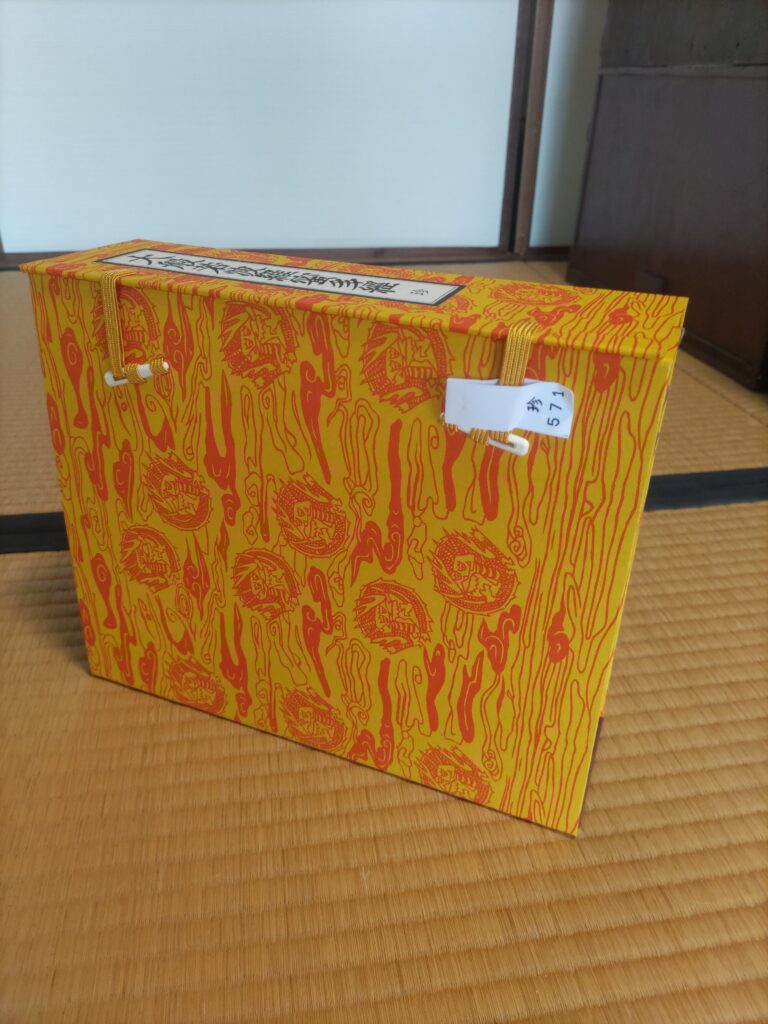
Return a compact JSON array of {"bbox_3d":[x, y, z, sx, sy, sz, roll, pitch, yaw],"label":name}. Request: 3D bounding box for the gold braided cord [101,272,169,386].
[{"bbox_3d":[-0.113,-0.083,0.354,0.033,0.050,0.016,12,28,18],"label":"gold braided cord"}]

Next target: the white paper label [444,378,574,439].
[{"bbox_3d":[0.047,-0.041,0.293,0.049,0.022,0.010,12,28,18],"label":"white paper label"}]

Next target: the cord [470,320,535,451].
[{"bbox_3d":[0.047,-0.050,0.299,0.026,0.048,0.016,12,28,18],"label":"cord"}]

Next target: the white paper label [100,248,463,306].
[{"bbox_3d":[-0.052,-0.113,0.364,0.180,0.003,0.041,12,30,19],"label":"white paper label"}]

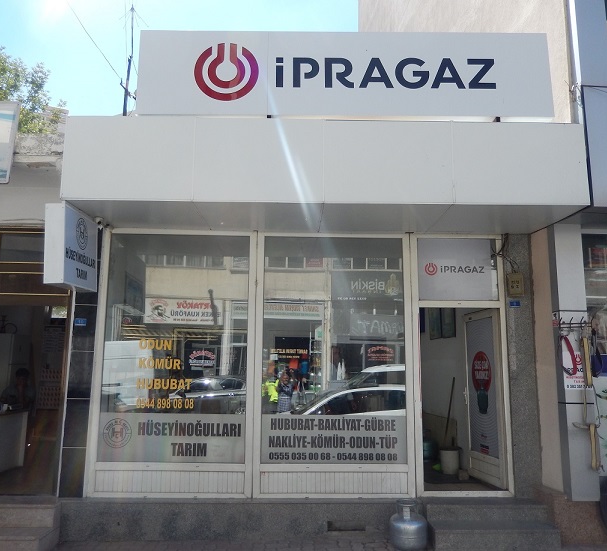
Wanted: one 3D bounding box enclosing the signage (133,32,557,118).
[{"bbox_3d":[0.394,-1.868,5.039,3.844,0.841,0.170,0,-9,-1],"label":"signage"}]

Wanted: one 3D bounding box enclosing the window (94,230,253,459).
[{"bbox_3d":[-1.341,0.738,5.588,1.507,2.374,0.060,0,-9,-1],"label":"window"}]

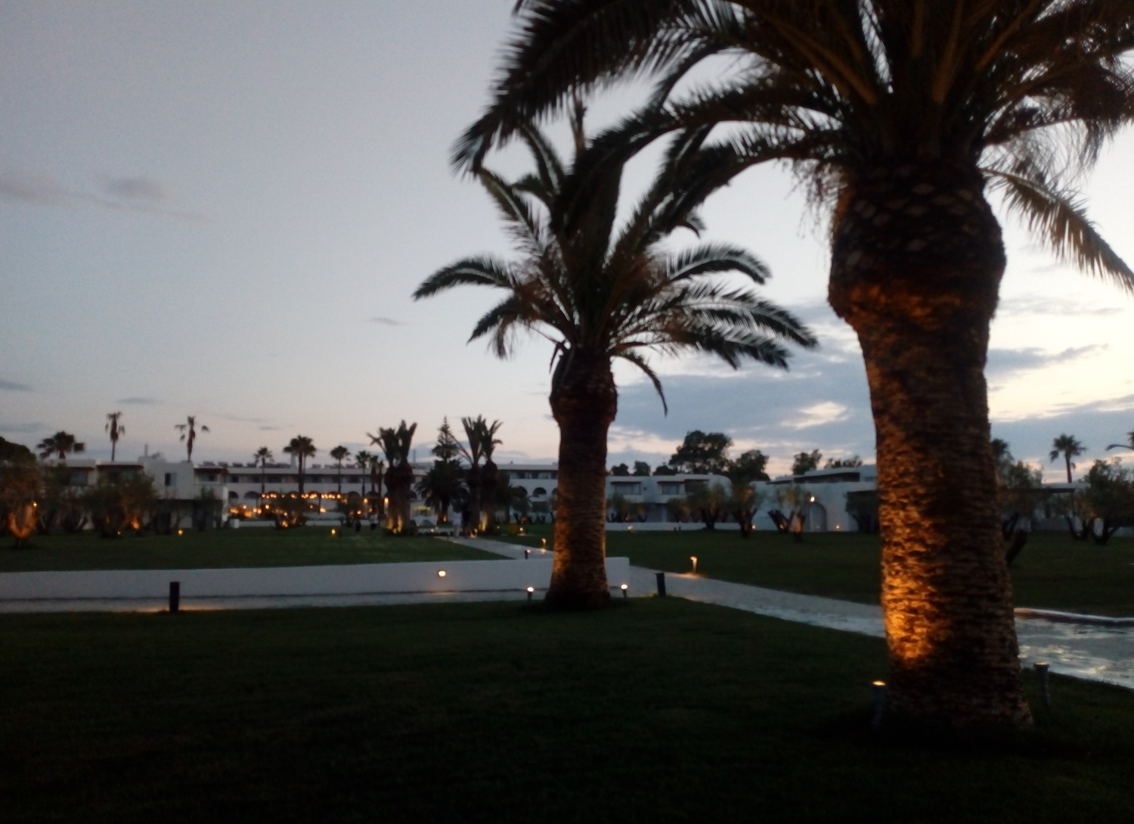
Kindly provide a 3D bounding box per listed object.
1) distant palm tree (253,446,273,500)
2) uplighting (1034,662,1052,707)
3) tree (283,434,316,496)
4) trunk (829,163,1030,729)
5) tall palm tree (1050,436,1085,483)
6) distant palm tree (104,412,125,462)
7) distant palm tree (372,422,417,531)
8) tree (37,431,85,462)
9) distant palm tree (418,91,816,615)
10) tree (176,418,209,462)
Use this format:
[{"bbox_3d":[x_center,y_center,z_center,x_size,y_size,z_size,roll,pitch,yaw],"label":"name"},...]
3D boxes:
[{"bbox_3d":[-42.884,10.312,124.639,2.876,11.035,2.876,0,-7,0],"label":"distant palm tree"},{"bbox_3d":[3.759,2.150,6.982,0.115,0.326,0.115,0,-7,0],"label":"uplighting"},{"bbox_3d":[-36.289,9.209,119.733,4.446,12.105,4.446,0,-7,0],"label":"tree"},{"bbox_3d":[2.698,0.175,6.472,1.312,4.136,1.272,-2,-7,0],"label":"trunk"},{"bbox_3d":[53.835,7.398,94.776,3.998,9.991,3.998,0,-7,0],"label":"tall palm tree"},{"bbox_3d":[-59.000,7.354,114.913,2.543,14.688,2.543,0,-7,0],"label":"distant palm tree"},{"bbox_3d":[-10.601,4.043,54.000,2.750,6.840,2.700,1,-6,-11],"label":"distant palm tree"},{"bbox_3d":[-60.181,7.888,104.786,5.797,11.309,5.797,0,-7,0],"label":"tree"},{"bbox_3d":[0.838,-1.118,15.228,6.810,8.706,6.810,0,-7,0],"label":"distant palm tree"},{"bbox_3d":[-48.928,7.643,114.880,4.390,14.105,4.390,0,-7,0],"label":"tree"}]

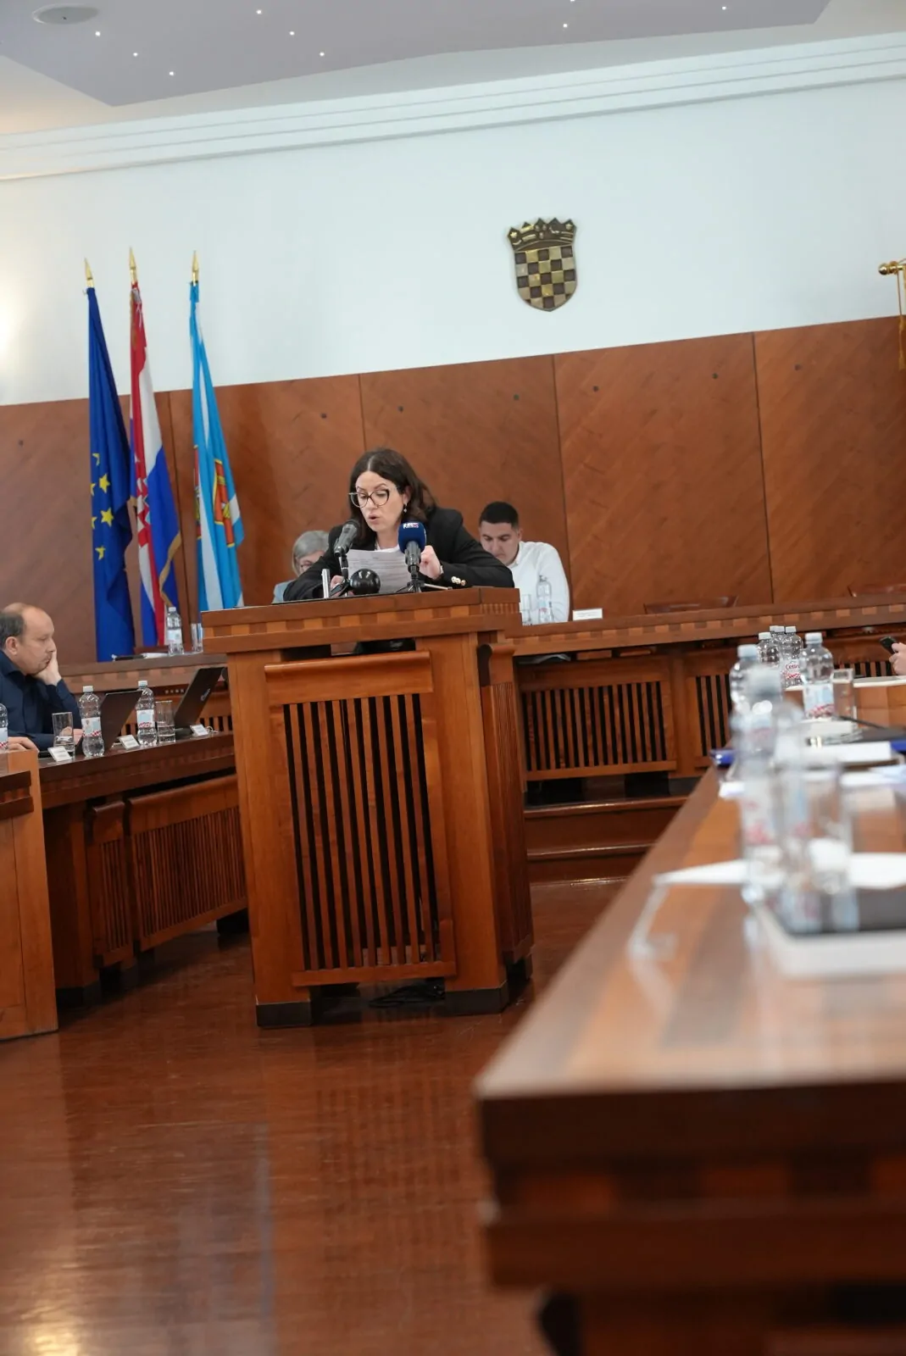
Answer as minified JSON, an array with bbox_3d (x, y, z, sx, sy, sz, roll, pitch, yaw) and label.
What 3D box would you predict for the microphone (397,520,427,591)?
[{"bbox_3d":[-0.111,-0.339,7.300,0.080,0.200,0.150,-5,1,9],"label":"microphone"}]

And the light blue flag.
[{"bbox_3d":[-1.186,-1.034,13.300,0.280,2.000,0.250,-5,1,9],"label":"light blue flag"}]

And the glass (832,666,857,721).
[{"bbox_3d":[0.854,0.048,5.751,0.057,0.135,0.057,-5,1,8],"label":"glass"}]

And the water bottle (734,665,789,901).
[{"bbox_3d":[0.291,0.097,2.391,0.064,0.215,0.064,-5,1,8],"label":"water bottle"}]

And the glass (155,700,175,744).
[{"bbox_3d":[-0.966,0.150,8.881,0.057,0.140,0.057,-5,1,8],"label":"glass"}]

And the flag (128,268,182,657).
[{"bbox_3d":[-1.496,-1.039,13.300,0.270,2.030,0.250,-5,1,9],"label":"flag"}]

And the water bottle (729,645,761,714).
[{"bbox_3d":[0.489,0.054,4.301,0.064,0.215,0.064,-5,1,8],"label":"water bottle"}]

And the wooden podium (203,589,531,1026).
[{"bbox_3d":[-0.203,0.352,7.435,0.770,1.142,0.750,-5,1,8],"label":"wooden podium"}]

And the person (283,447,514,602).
[{"bbox_3d":[-0.135,0.117,7.788,0.660,1.590,0.580,-4,1,14],"label":"person"}]

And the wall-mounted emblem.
[{"bbox_3d":[0.464,-2.114,13.500,0.352,0.480,0.050,-5,1,9],"label":"wall-mounted emblem"}]

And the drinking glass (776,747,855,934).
[{"bbox_3d":[0.299,0.136,2.170,0.063,0.143,0.063,-5,1,0],"label":"drinking glass"}]

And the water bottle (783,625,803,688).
[{"bbox_3d":[1.042,-0.048,8.051,0.064,0.215,0.064,-5,1,8],"label":"water bottle"}]

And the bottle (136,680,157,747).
[{"bbox_3d":[-1.014,0.117,8.720,0.065,0.215,0.065,-5,1,0],"label":"bottle"}]

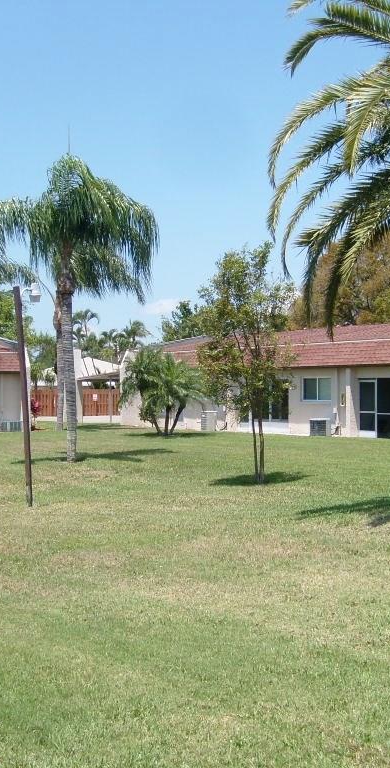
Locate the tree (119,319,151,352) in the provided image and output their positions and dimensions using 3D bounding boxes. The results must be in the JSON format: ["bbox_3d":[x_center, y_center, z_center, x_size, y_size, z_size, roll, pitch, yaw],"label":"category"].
[{"bbox_3d":[-5.085,-1.724,90.000,3.000,7.940,3.000,0,0,0],"label":"tree"}]

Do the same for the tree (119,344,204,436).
[{"bbox_3d":[-1.167,0.249,39.600,3.400,3.450,3.400,0,0,0],"label":"tree"}]

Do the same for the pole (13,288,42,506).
[{"bbox_3d":[-2.524,0.158,15.600,0.420,3.360,0.160,0,0,0],"label":"pole"}]

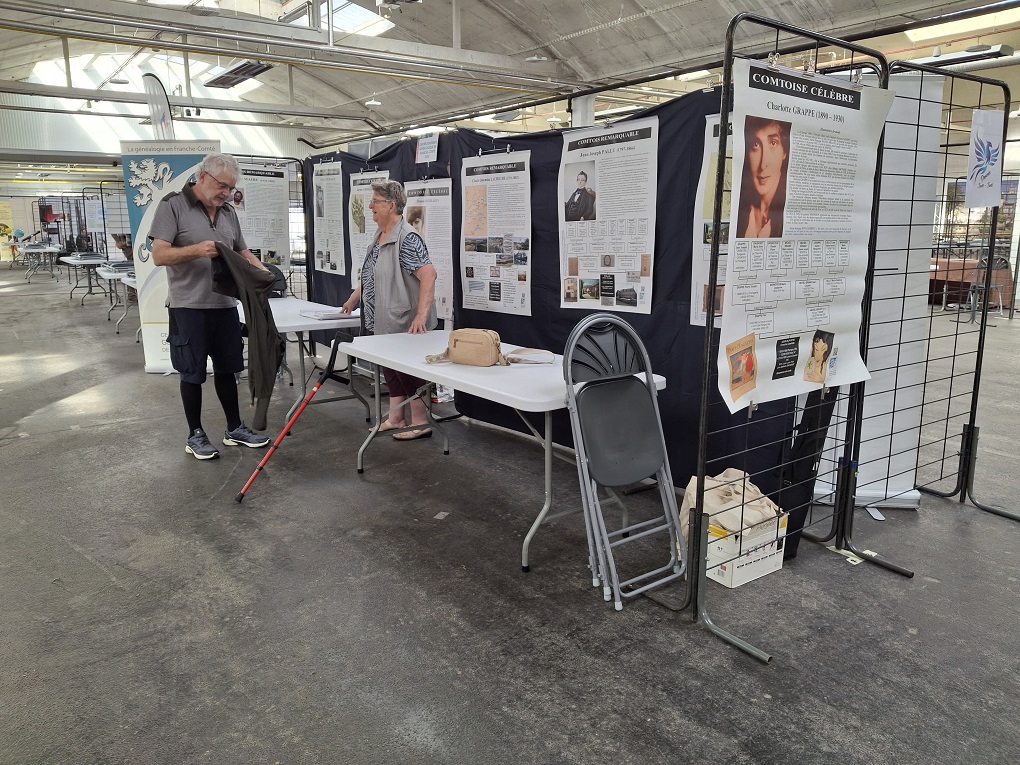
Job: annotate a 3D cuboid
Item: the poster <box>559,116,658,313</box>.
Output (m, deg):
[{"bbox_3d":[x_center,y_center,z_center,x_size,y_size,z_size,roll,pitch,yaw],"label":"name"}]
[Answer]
[{"bbox_3d":[0.522,-0.897,4.069,0.030,1.000,0.710,-9,15,-37],"label":"poster"}]

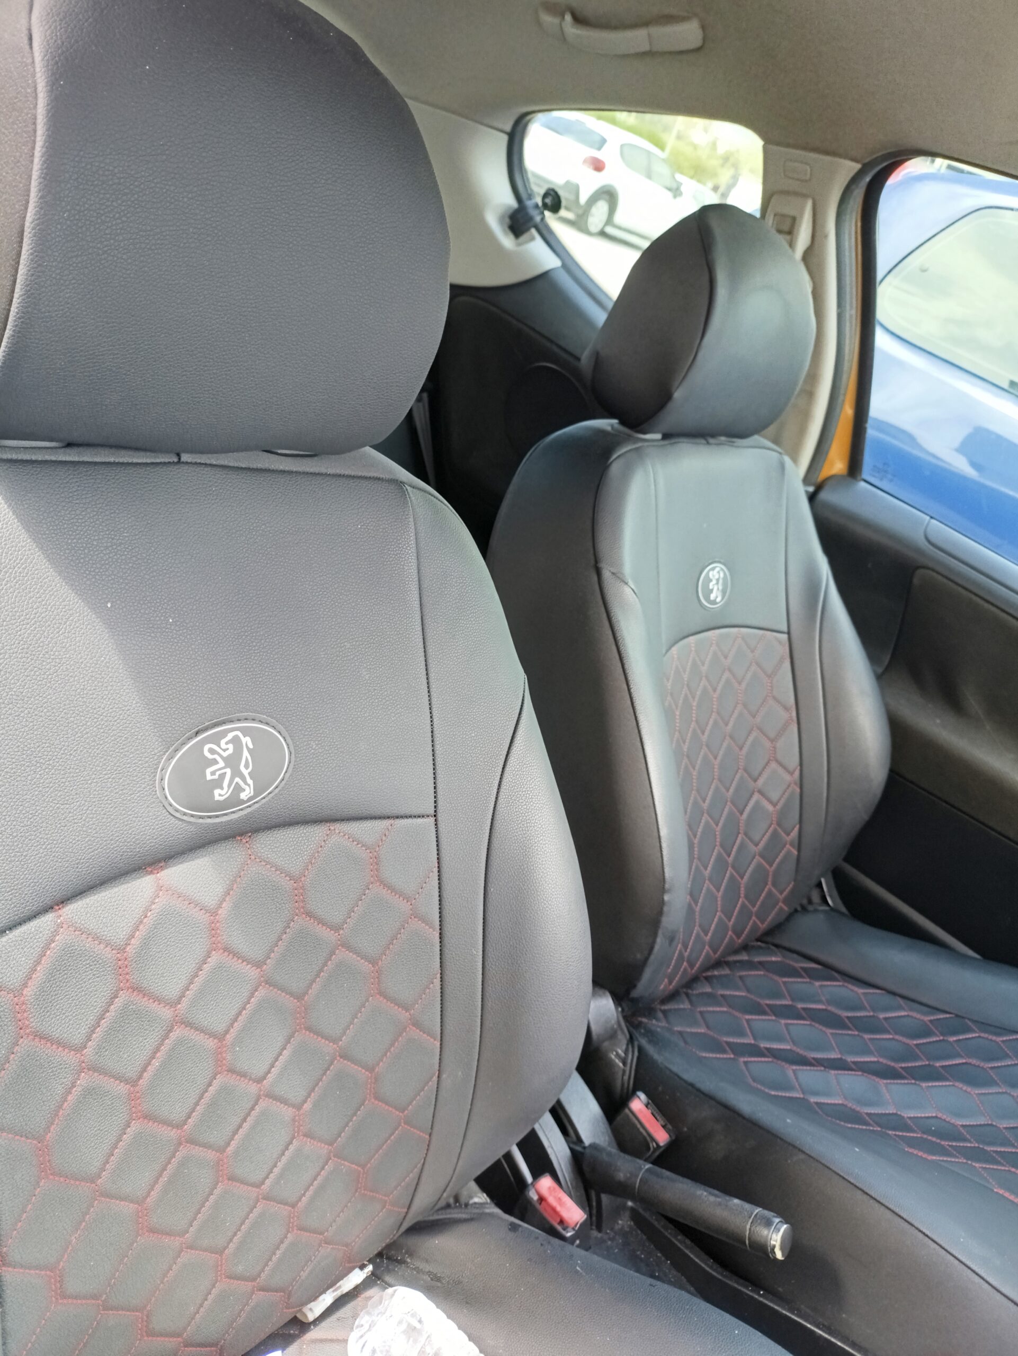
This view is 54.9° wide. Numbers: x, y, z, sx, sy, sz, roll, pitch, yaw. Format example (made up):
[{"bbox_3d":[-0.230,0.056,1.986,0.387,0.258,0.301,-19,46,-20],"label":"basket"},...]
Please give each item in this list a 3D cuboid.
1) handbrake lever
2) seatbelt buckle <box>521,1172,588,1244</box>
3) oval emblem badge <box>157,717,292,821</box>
[{"bbox_3d":[0.143,0.453,0.861,0.213,0.039,0.034,6,14,35],"label":"handbrake lever"},{"bbox_3d":[0.028,0.465,0.837,0.052,0.064,0.029,43,32,21],"label":"seatbelt buckle"},{"bbox_3d":[-0.152,0.050,0.539,0.006,0.056,0.093,-2,9,36],"label":"oval emblem badge"}]

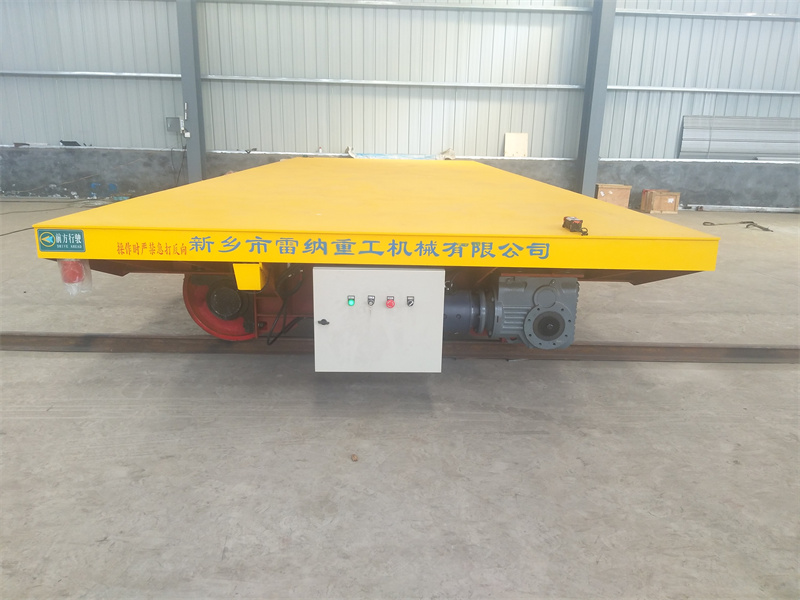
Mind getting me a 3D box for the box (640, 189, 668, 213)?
[{"bbox_3d":[5.107,-1.998,12.087,0.430,0.415,0.280,1,15,0],"label":"box"}]

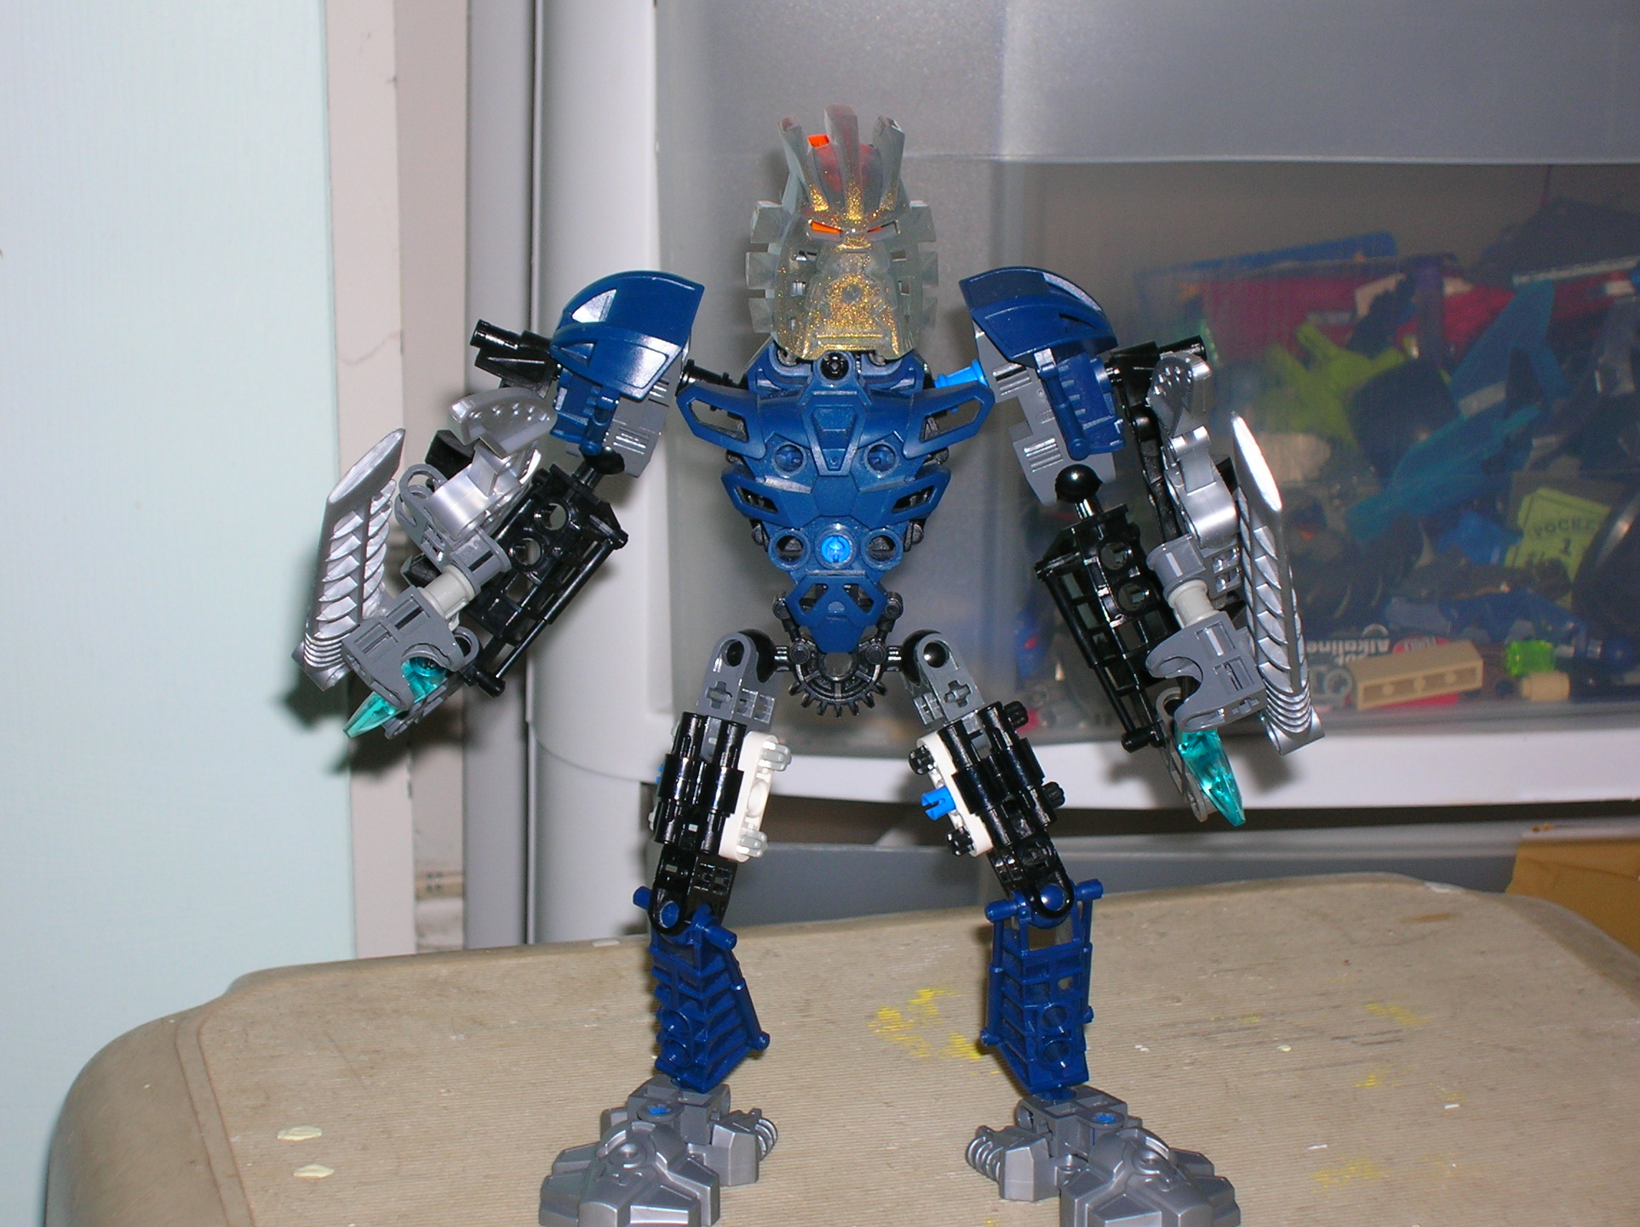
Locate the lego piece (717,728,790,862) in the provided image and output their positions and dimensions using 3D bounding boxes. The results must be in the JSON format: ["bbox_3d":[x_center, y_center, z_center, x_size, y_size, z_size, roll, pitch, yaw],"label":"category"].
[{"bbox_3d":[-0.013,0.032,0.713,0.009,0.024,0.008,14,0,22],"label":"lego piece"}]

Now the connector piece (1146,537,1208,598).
[{"bbox_3d":[0.062,-0.008,0.706,0.009,0.009,0.009,-28,-21,0],"label":"connector piece"}]

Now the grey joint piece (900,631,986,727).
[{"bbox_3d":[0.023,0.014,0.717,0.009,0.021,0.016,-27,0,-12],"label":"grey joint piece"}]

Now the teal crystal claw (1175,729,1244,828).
[{"bbox_3d":[0.068,0.027,0.702,0.007,0.007,0.023,-10,61,-32],"label":"teal crystal claw"}]

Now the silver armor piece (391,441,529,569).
[{"bbox_3d":[-0.062,-0.019,0.708,0.019,0.021,0.016,34,-19,13],"label":"silver armor piece"}]

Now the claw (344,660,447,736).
[{"bbox_3d":[-0.073,0.014,0.703,0.023,0.007,0.007,-39,33,-23],"label":"claw"}]

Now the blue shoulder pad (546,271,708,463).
[{"bbox_3d":[-0.034,-0.044,0.712,0.024,0.031,0.024,16,9,7],"label":"blue shoulder pad"}]

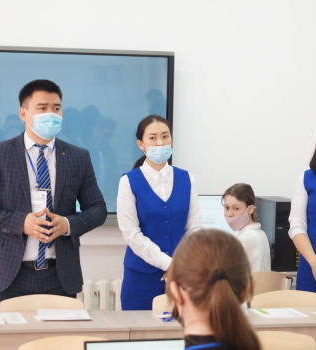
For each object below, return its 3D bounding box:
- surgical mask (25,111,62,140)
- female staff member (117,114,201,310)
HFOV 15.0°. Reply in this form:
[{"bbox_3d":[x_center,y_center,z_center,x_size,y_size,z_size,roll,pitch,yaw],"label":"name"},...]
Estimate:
[{"bbox_3d":[-0.507,-0.222,5.370,0.150,0.130,0.110,-1,3,-32],"label":"surgical mask"},{"bbox_3d":[0.000,0.525,5.660,0.410,1.620,0.290,0,3,-18],"label":"female staff member"}]

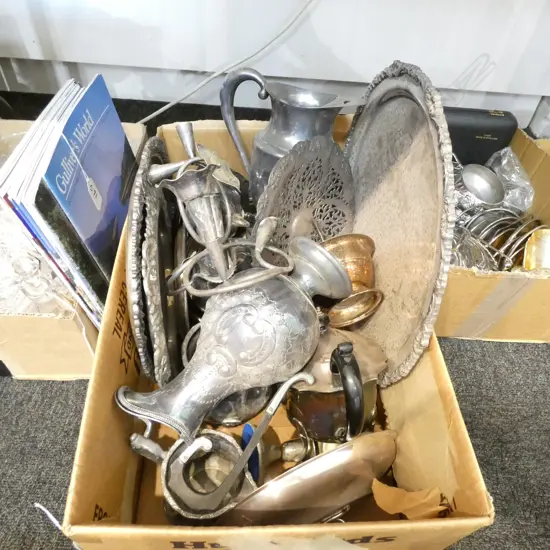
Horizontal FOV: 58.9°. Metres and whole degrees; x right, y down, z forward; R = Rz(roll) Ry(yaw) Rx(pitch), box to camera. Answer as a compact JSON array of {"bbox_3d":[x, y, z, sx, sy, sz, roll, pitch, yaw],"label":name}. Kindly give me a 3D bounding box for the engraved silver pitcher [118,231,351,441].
[{"bbox_3d":[-0.028,0.089,0.583,0.302,0.127,0.151,-40,77,-20],"label":"engraved silver pitcher"}]

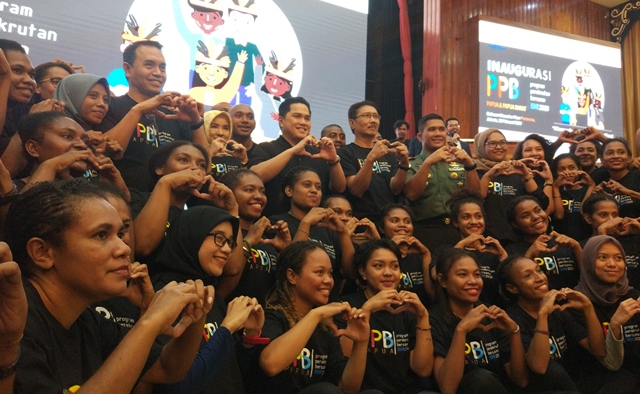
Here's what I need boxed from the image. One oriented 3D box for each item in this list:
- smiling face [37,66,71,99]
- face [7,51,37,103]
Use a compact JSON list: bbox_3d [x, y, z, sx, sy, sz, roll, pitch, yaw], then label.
[{"bbox_3d":[-1.256,-0.532,2.450,0.170,0.200,0.150,0,-7,18],"label":"smiling face"},{"bbox_3d":[-1.128,-0.458,1.950,0.160,0.210,0.145,0,-7,15],"label":"face"}]

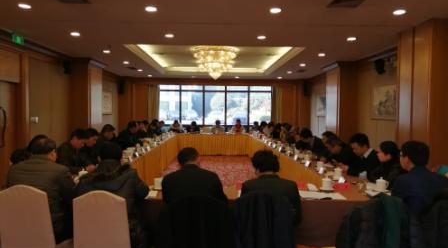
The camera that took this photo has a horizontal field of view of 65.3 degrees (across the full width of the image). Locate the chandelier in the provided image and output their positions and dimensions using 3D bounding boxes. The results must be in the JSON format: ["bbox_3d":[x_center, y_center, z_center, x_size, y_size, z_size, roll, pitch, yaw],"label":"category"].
[{"bbox_3d":[-0.260,-1.778,10.242,1.400,0.970,1.400,1,2,-1],"label":"chandelier"}]

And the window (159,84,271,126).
[{"bbox_3d":[-0.362,-0.782,15.178,4.900,1.800,0.120,1,2,-1],"label":"window"}]

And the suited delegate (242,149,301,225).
[{"bbox_3d":[0.380,0.861,3.090,0.540,1.280,0.800,1,2,-1],"label":"suited delegate"}]

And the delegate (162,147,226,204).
[{"bbox_3d":[-0.282,0.848,3.176,0.560,1.280,0.800,1,2,-1],"label":"delegate"}]

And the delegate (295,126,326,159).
[{"bbox_3d":[1.707,0.744,6.968,0.820,1.290,0.540,1,2,-1],"label":"delegate"}]

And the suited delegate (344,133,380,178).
[{"bbox_3d":[1.843,0.808,4.851,0.780,1.310,0.540,1,2,-3],"label":"suited delegate"}]

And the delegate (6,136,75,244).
[{"bbox_3d":[-1.609,0.797,3.075,0.580,1.350,0.800,1,2,7],"label":"delegate"}]

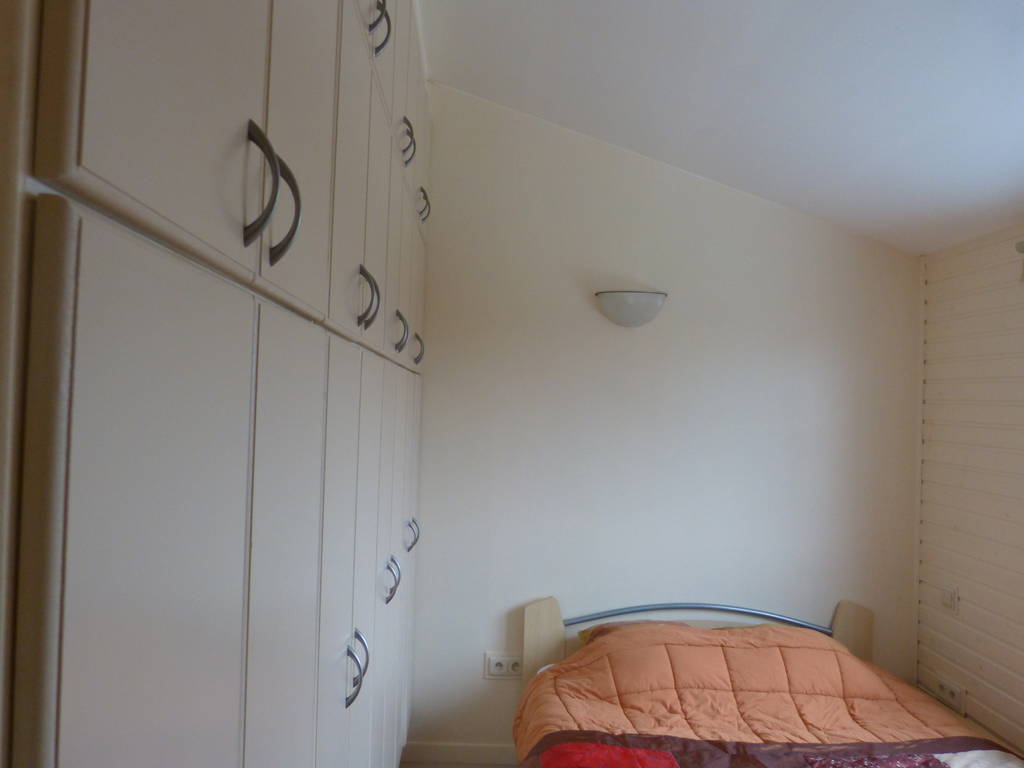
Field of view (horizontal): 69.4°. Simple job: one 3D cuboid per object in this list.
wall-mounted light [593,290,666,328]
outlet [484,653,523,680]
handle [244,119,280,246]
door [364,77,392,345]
[{"bbox_3d":[0.532,-0.330,3.295,0.325,0.150,0.130,2,-2,-3],"label":"wall-mounted light"},{"bbox_3d":[-0.026,1.243,3.265,0.190,0.115,0.025,2,-2,-3],"label":"outlet"},{"bbox_3d":[-0.248,-0.201,0.739,0.033,0.128,0.014,2,-2,-3],"label":"handle"},{"bbox_3d":[-0.320,-0.371,1.712,0.020,0.580,0.370,2,-2,-3],"label":"door"}]

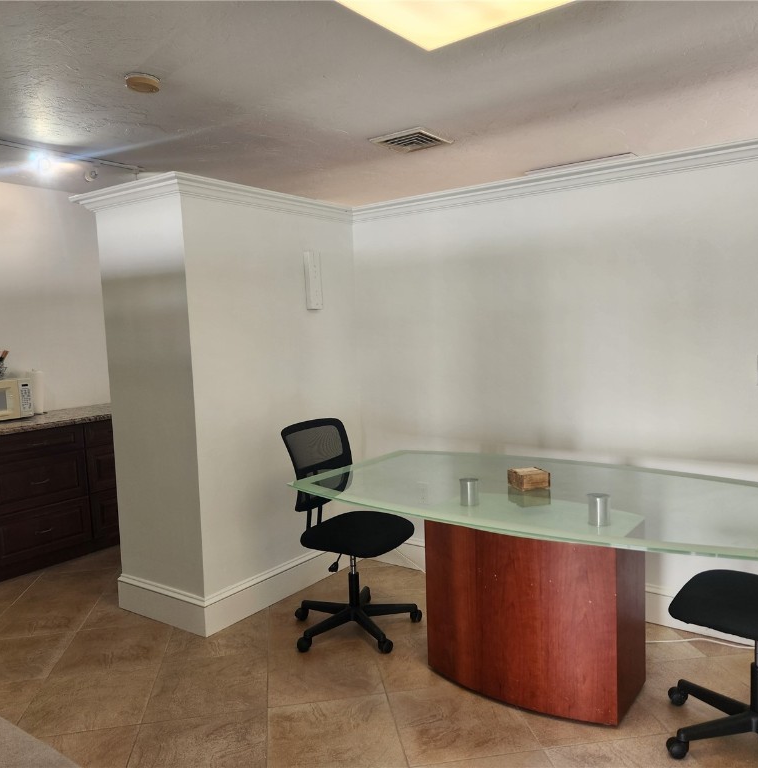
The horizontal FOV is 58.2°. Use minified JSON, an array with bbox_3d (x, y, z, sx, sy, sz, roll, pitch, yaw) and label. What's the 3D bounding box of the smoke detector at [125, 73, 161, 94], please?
[{"bbox_3d":[-1.000,-1.275,2.889,0.140,0.036,0.140,-2,4,0],"label":"smoke detector"}]

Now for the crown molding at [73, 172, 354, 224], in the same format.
[{"bbox_3d":[-0.815,-0.917,3.652,0.833,0.092,1.273,1,6,37],"label":"crown molding"}]

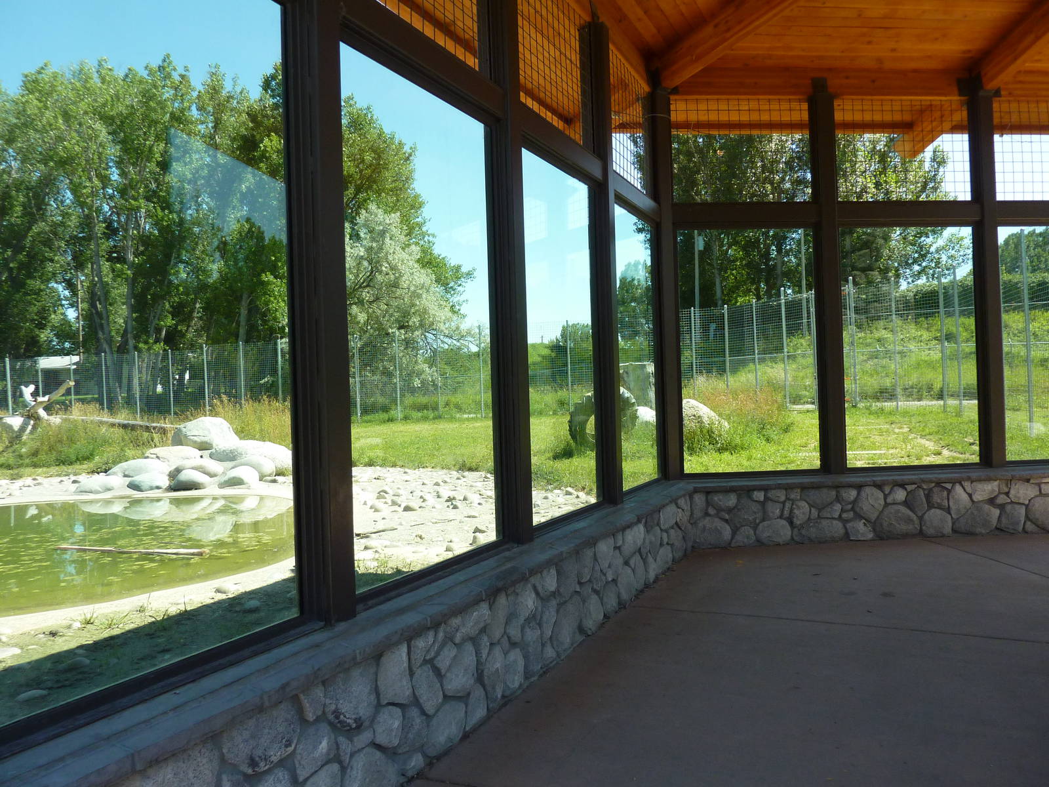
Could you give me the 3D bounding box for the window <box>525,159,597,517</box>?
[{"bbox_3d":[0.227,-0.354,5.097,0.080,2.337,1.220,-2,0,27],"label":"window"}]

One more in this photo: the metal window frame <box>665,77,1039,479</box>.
[{"bbox_3d":[3.181,-1.119,7.323,3.682,3.766,0.184,-2,0,-4],"label":"metal window frame"}]

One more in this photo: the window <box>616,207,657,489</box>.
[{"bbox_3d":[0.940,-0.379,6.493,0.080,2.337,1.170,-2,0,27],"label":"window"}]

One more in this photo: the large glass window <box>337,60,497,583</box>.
[{"bbox_3d":[-0.483,-0.330,3.707,0.080,2.337,1.270,-2,0,27],"label":"large glass window"}]

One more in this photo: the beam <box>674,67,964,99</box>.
[{"bbox_3d":[2.881,-2.969,7.302,3.006,0.276,0.150,-2,0,-4],"label":"beam"}]

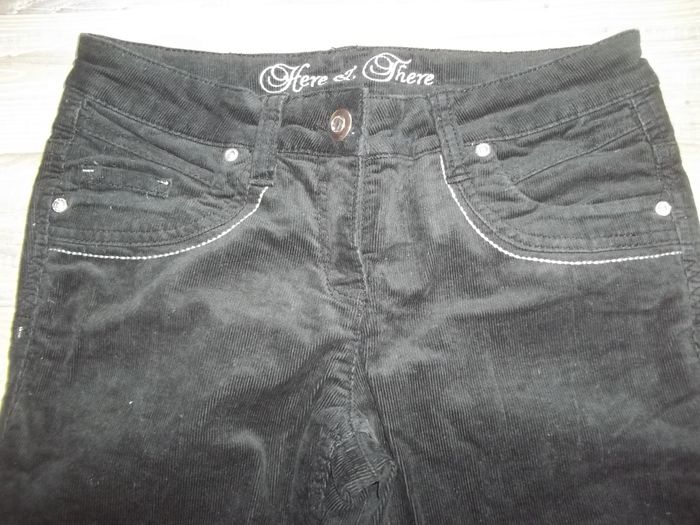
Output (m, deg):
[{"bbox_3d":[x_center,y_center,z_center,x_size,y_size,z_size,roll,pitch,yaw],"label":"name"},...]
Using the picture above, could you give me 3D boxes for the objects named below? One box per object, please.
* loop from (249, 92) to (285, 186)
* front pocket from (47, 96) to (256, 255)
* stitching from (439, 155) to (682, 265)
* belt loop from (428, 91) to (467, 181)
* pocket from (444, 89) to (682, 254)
[{"bbox_3d":[-0.051,-0.076,0.403,0.013,0.008,0.069,3,62,2],"label":"loop"},{"bbox_3d":[-0.115,-0.053,0.395,0.116,0.022,0.116,0,62,0],"label":"front pocket"},{"bbox_3d":[0.119,-0.031,0.381,0.132,0.014,0.077,0,62,0],"label":"stitching"},{"bbox_3d":[0.061,-0.079,0.405,0.013,0.008,0.068,-3,62,-2],"label":"belt loop"},{"bbox_3d":[0.125,-0.056,0.396,0.131,0.022,0.122,0,62,0],"label":"pocket"}]

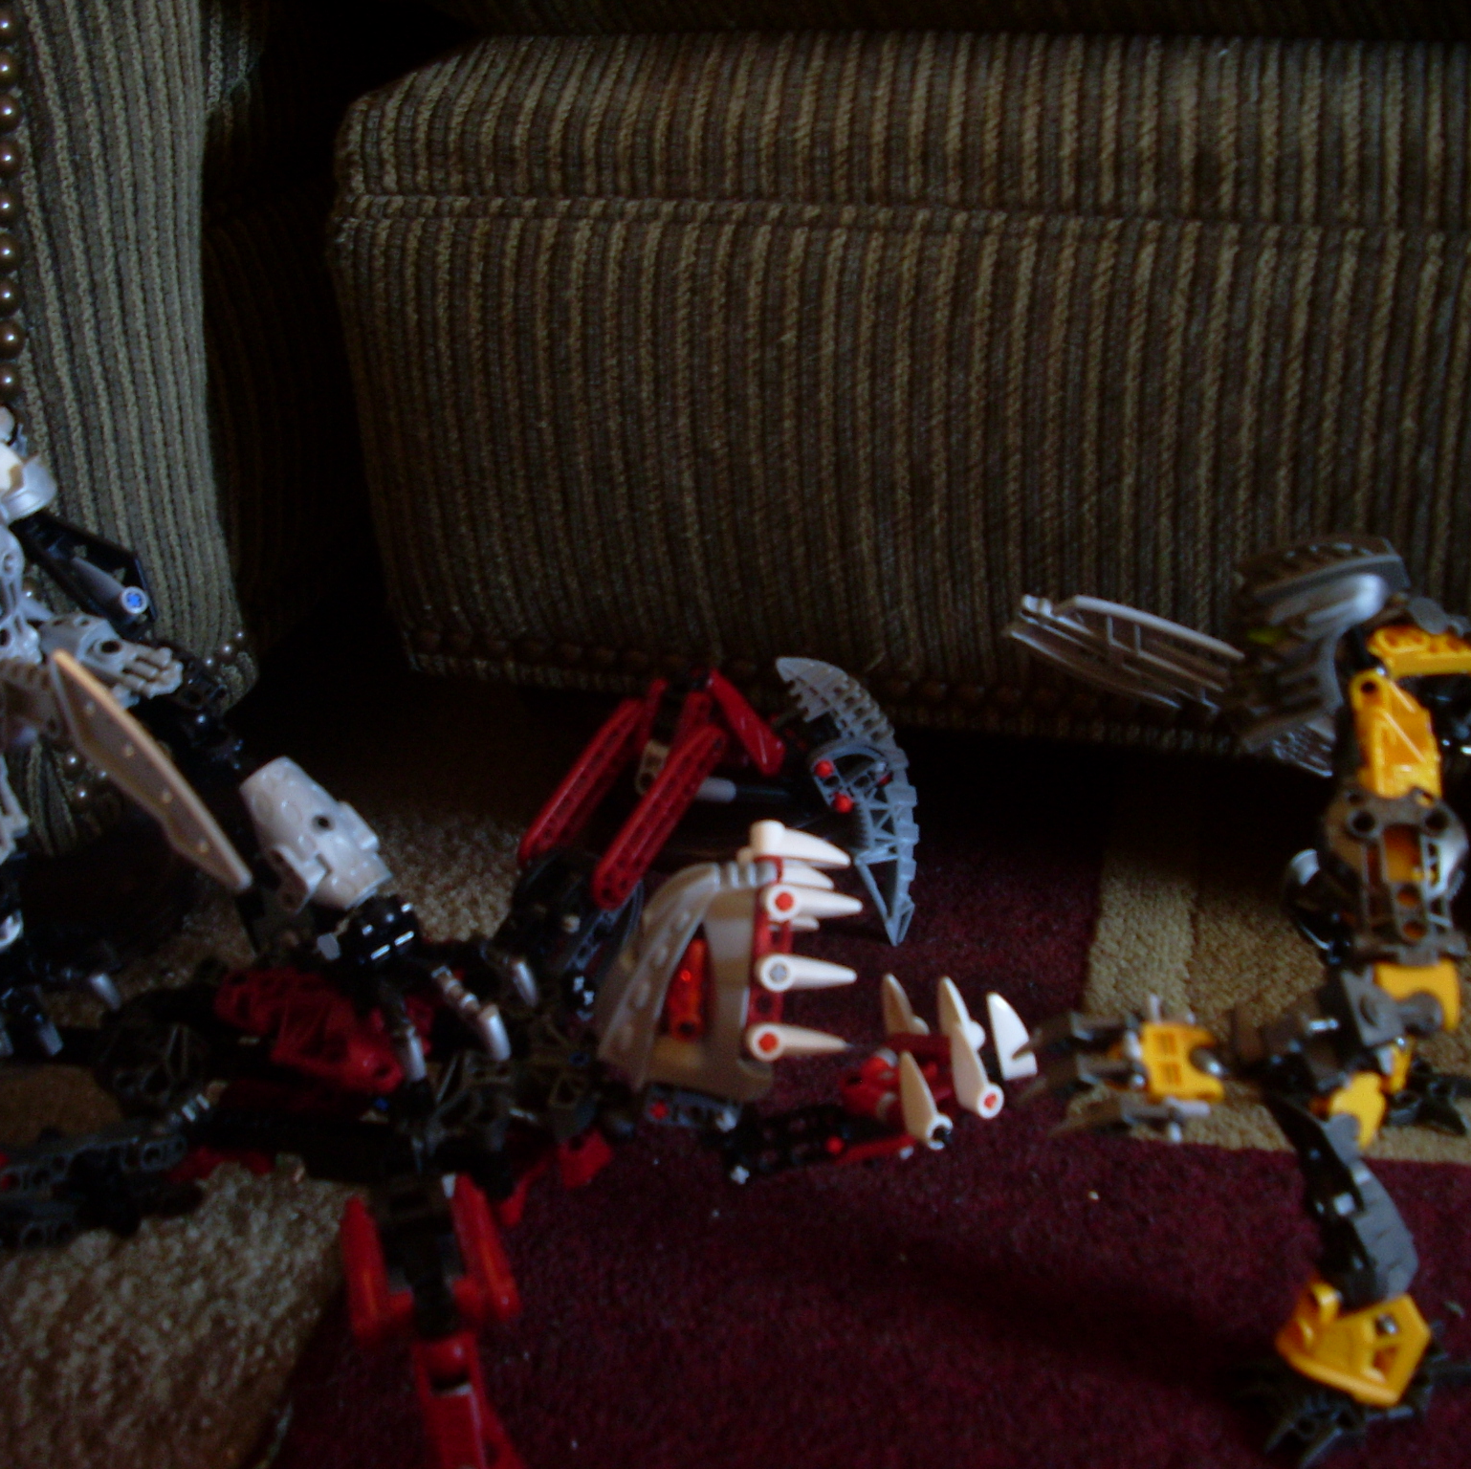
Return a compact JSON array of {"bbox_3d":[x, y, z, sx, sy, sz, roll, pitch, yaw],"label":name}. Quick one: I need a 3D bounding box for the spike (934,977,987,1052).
[{"bbox_3d":[0.052,0.066,0.502,0.008,0.023,0.008,5,26,35],"label":"spike"}]

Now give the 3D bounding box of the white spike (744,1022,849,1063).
[{"bbox_3d":[0.015,0.071,0.492,0.023,0.008,0.008,5,-2,-7],"label":"white spike"}]

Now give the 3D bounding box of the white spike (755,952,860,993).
[{"bbox_3d":[0.017,0.055,0.489,0.023,0.008,0.008,5,-2,-9],"label":"white spike"}]

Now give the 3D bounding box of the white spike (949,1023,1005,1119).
[{"bbox_3d":[0.053,0.075,0.483,0.008,0.023,0.008,-33,36,-31],"label":"white spike"}]

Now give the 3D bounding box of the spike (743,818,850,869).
[{"bbox_3d":[0.015,0.025,0.487,0.023,0.008,0.008,8,4,-4],"label":"spike"}]

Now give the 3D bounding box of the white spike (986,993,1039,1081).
[{"bbox_3d":[0.063,0.068,0.490,0.008,0.023,0.008,-16,25,-9],"label":"white spike"}]

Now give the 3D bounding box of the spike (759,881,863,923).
[{"bbox_3d":[0.018,0.038,0.486,0.023,0.008,0.008,4,-2,-9],"label":"spike"}]

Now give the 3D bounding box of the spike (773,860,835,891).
[{"bbox_3d":[0.011,0.033,0.503,0.023,0.008,0.008,7,21,0],"label":"spike"}]

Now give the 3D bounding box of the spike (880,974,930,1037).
[{"bbox_3d":[0.039,0.066,0.508,0.008,0.023,0.008,6,28,34],"label":"spike"}]

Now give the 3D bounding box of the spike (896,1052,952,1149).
[{"bbox_3d":[0.041,0.081,0.477,0.008,0.023,0.008,-31,33,-31],"label":"spike"}]

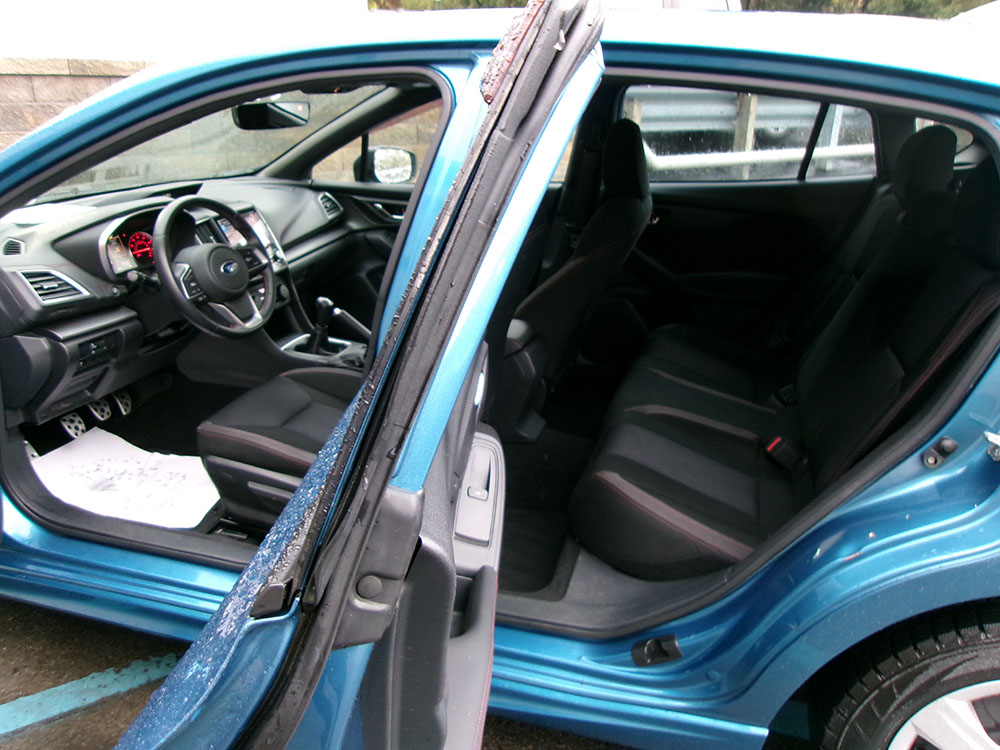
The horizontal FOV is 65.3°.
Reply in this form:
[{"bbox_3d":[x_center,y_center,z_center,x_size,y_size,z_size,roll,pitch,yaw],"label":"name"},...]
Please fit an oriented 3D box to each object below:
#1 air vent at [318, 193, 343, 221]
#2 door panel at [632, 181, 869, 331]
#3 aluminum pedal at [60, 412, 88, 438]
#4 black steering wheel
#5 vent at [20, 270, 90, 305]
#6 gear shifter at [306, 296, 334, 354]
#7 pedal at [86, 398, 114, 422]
[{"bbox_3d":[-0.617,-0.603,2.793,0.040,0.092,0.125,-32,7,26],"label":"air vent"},{"bbox_3d":[0.783,-0.342,2.512,0.790,0.570,0.130,6,22,17],"label":"door panel"},{"bbox_3d":[-1.155,0.137,2.111,0.025,0.067,0.060,-33,7,26],"label":"aluminum pedal"},{"bbox_3d":[-0.678,-0.255,1.867,0.110,0.370,0.370,-19,13,24],"label":"black steering wheel"},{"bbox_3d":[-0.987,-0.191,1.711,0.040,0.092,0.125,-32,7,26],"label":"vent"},{"bbox_3d":[-0.517,-0.143,2.248,0.062,0.165,0.056,14,24,13],"label":"gear shifter"},{"bbox_3d":[-1.132,0.099,2.204,0.025,0.066,0.062,-33,7,26],"label":"pedal"}]

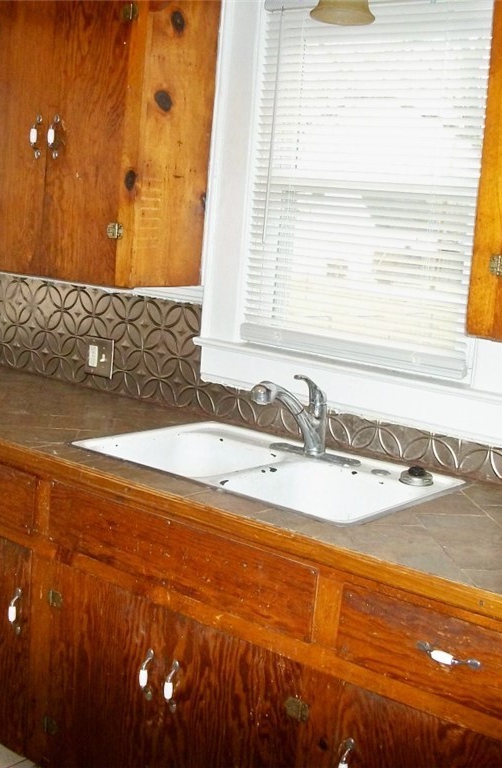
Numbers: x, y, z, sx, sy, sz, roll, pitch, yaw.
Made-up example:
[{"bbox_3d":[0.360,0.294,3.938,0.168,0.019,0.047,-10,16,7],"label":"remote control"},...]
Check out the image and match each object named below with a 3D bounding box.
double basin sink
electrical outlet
[{"bbox_3d":[0.027,0.285,2.388,0.820,0.185,0.555,12,12,36],"label":"double basin sink"},{"bbox_3d":[-0.494,-0.087,3.073,0.117,0.119,0.012,12,12,36],"label":"electrical outlet"}]

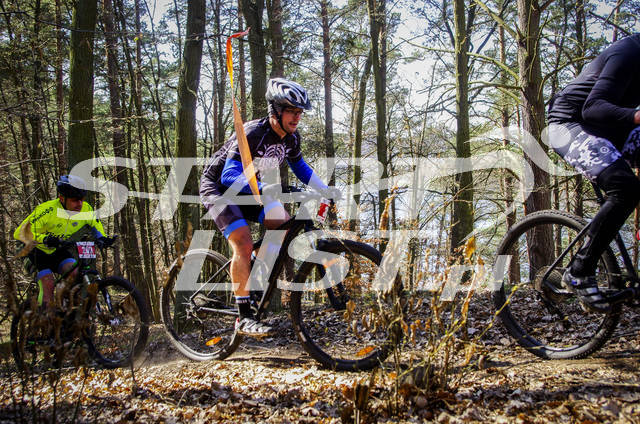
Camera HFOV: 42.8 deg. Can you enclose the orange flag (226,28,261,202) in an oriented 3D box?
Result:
[{"bbox_3d":[-0.385,-0.485,4.100,0.170,0.870,0.090,0,3,-11],"label":"orange flag"}]

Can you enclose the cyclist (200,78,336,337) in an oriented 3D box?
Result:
[{"bbox_3d":[-0.360,-0.030,4.950,0.820,1.520,0.660,1,2,37],"label":"cyclist"}]

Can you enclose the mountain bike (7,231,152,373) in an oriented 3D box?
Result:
[{"bbox_3d":[-2.060,0.800,6.750,1.830,1.060,0.700,-12,-6,38],"label":"mountain bike"}]

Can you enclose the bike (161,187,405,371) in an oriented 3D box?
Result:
[{"bbox_3d":[-0.331,0.408,4.930,1.870,1.050,0.700,-5,-1,37],"label":"bike"}]

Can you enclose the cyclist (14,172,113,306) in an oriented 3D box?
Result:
[{"bbox_3d":[-2.160,0.400,6.970,0.800,1.470,0.660,0,2,38],"label":"cyclist"}]

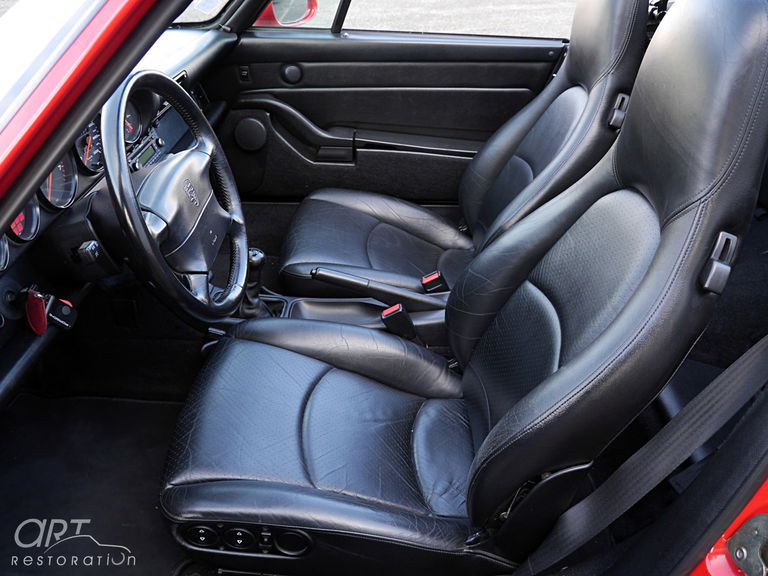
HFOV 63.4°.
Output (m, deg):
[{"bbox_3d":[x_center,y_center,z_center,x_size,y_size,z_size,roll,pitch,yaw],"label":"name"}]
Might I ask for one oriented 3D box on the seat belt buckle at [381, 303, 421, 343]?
[{"bbox_3d":[0.041,0.076,1.375,0.047,0.075,0.025,-31,26,19],"label":"seat belt buckle"}]

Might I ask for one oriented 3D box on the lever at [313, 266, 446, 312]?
[{"bbox_3d":[-0.001,0.018,1.446,0.350,0.050,0.038,14,31,-7],"label":"lever"}]

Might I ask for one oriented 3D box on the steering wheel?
[{"bbox_3d":[-0.325,-0.129,0.947,0.110,0.380,0.380,-14,31,9],"label":"steering wheel"}]

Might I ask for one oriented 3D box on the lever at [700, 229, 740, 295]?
[{"bbox_3d":[0.437,-0.033,0.809,0.030,0.080,0.027,14,4,-19],"label":"lever"}]

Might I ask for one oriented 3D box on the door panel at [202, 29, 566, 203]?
[{"bbox_3d":[0.006,-0.502,1.906,1.045,0.520,0.130,1,32,1],"label":"door panel"}]

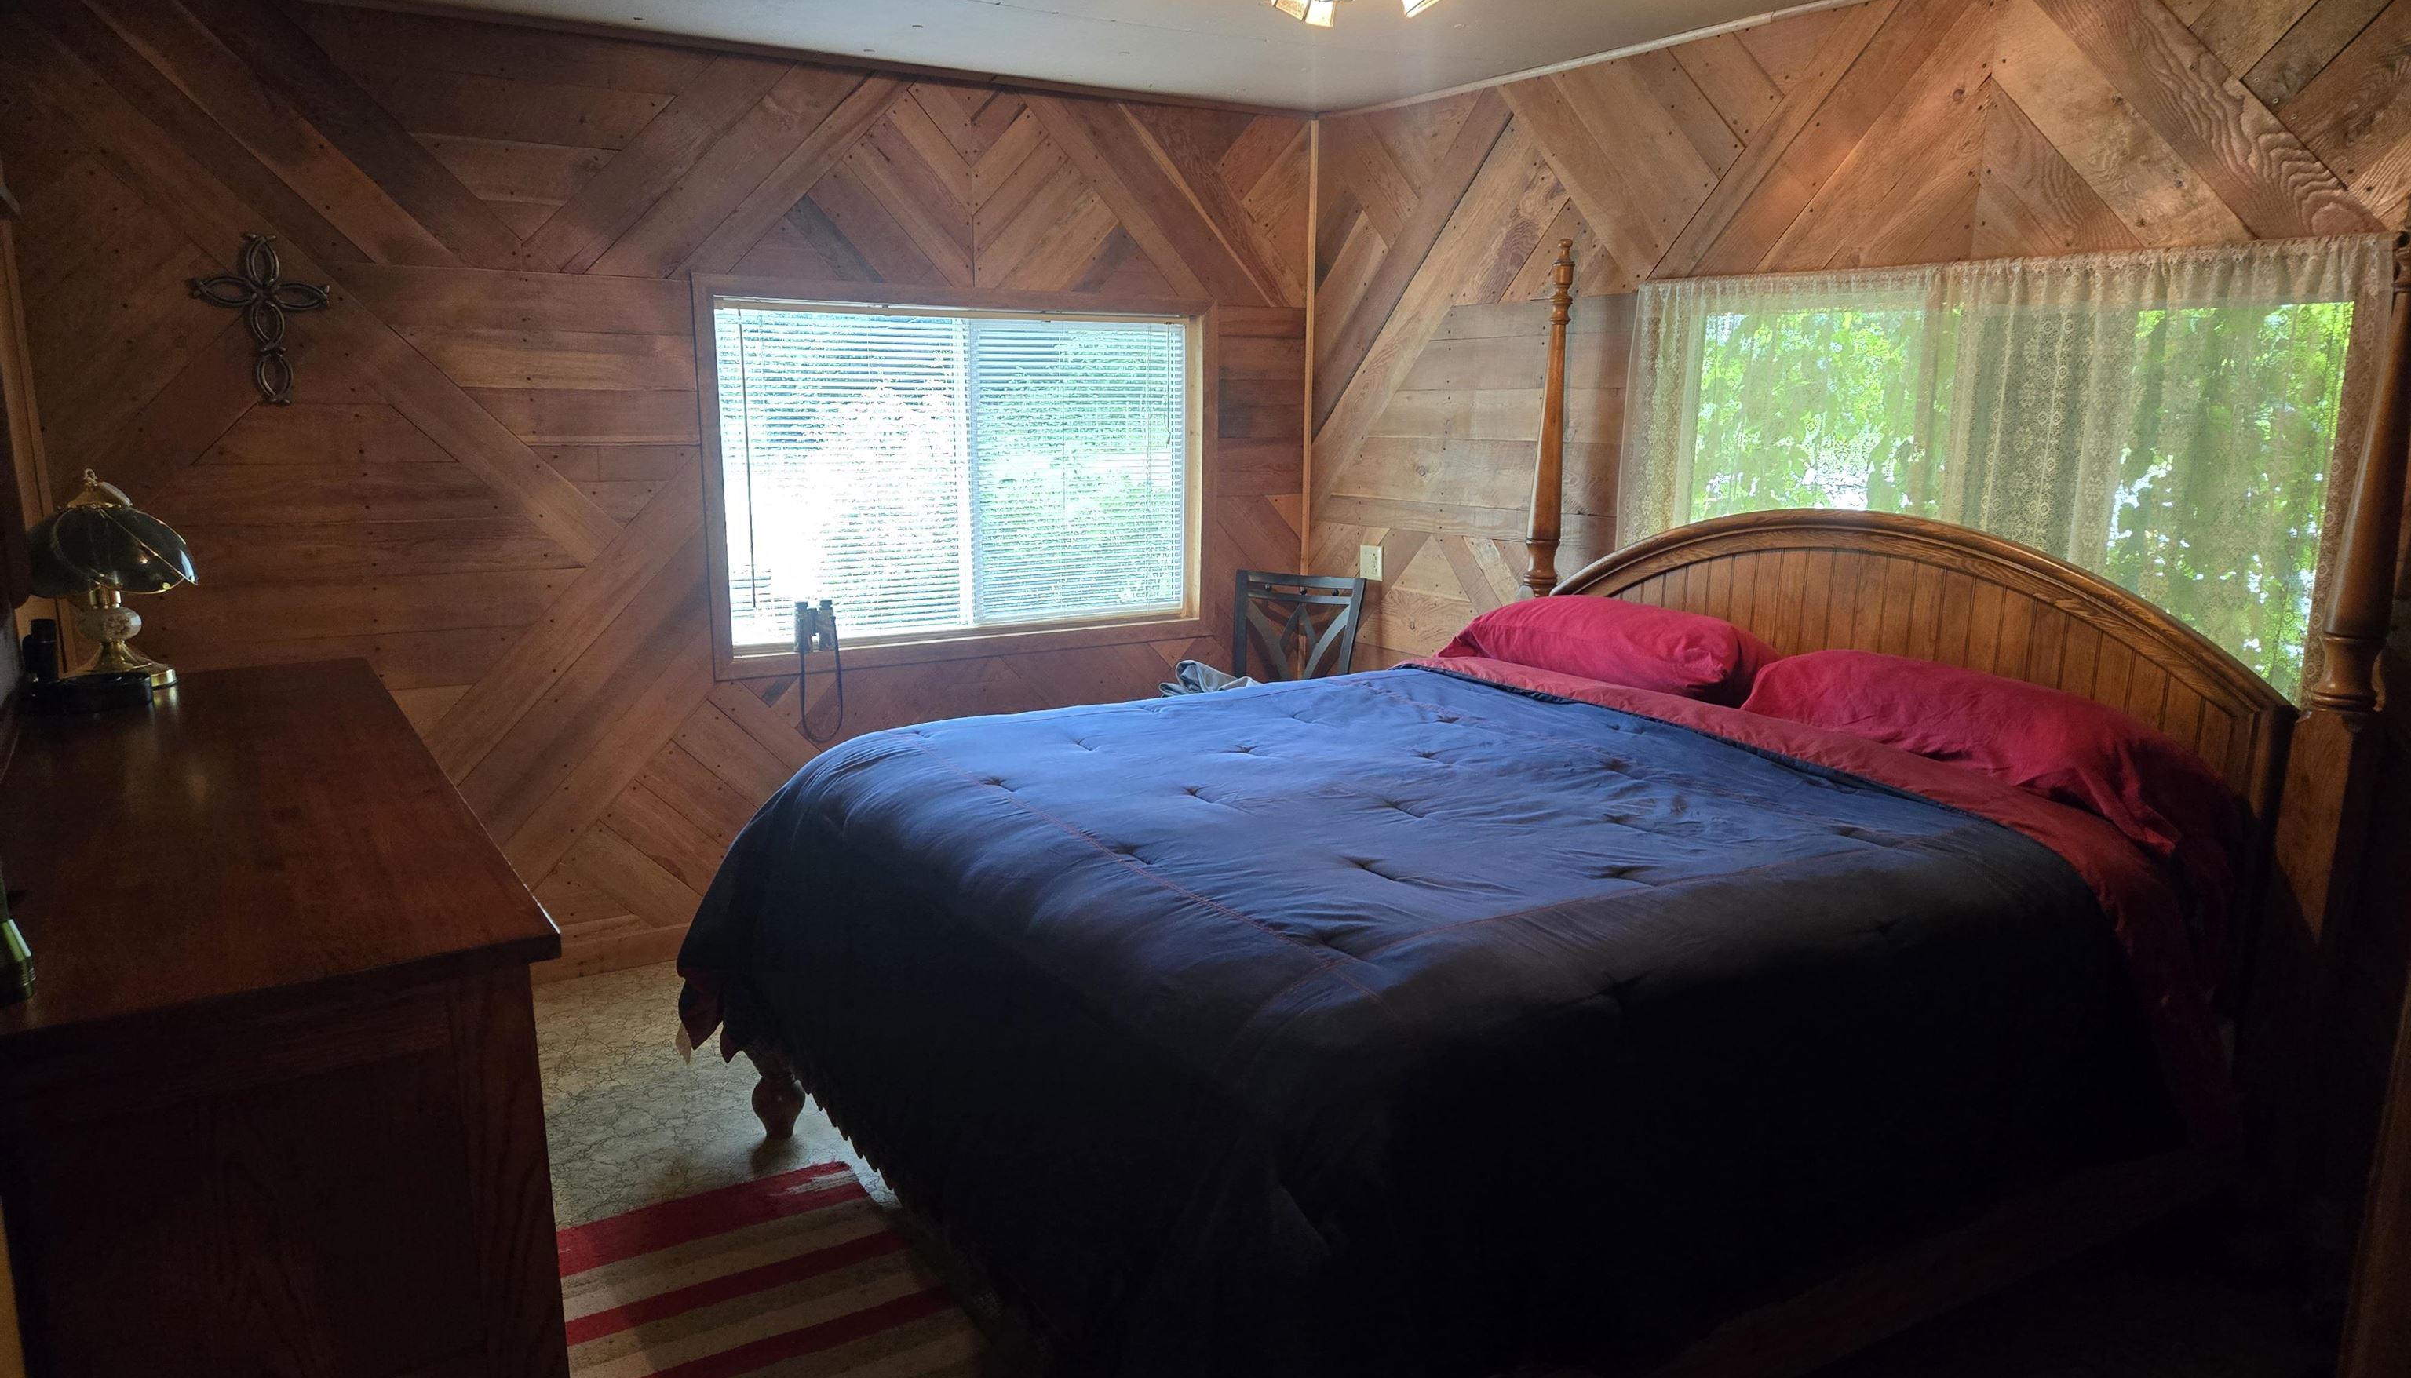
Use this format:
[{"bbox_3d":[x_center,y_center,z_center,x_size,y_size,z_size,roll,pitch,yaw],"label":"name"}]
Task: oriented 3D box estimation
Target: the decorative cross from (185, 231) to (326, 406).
[{"bbox_3d":[-2.184,-0.854,3.709,0.275,0.390,0.030,-6,13,-31],"label":"decorative cross"}]

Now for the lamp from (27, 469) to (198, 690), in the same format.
[{"bbox_3d":[-1.892,-0.190,2.754,0.300,0.364,0.300,-6,13,-31],"label":"lamp"}]

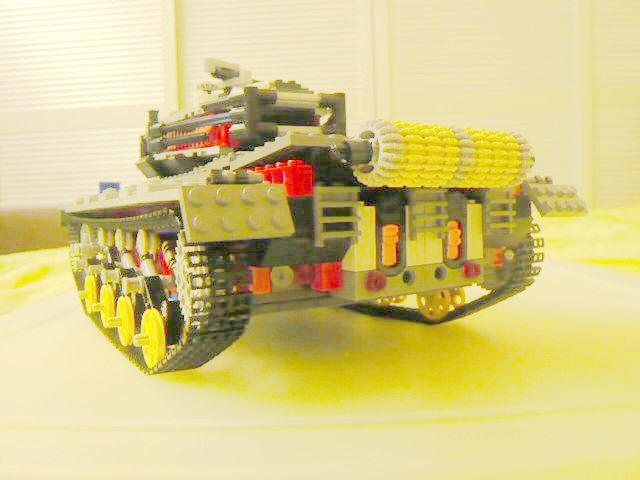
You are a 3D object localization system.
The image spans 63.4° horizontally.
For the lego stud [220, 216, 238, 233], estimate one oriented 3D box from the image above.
[{"bbox_3d":[-0.026,-0.005,0.147,0.005,0.005,0.002,-4,-16,-30],"label":"lego stud"}]

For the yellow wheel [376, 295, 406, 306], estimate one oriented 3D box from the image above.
[{"bbox_3d":[0.047,0.029,0.336,0.005,0.024,0.024,-4,5,-32],"label":"yellow wheel"}]

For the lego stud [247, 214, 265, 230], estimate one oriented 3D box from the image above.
[{"bbox_3d":[-0.019,-0.005,0.151,0.005,0.005,0.002,-4,-16,-30],"label":"lego stud"}]

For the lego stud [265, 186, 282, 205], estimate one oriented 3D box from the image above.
[{"bbox_3d":[-0.014,-0.013,0.155,0.005,0.005,0.002,-4,-19,-32],"label":"lego stud"}]

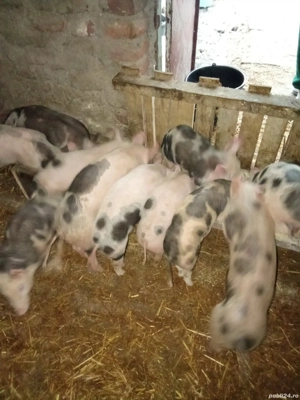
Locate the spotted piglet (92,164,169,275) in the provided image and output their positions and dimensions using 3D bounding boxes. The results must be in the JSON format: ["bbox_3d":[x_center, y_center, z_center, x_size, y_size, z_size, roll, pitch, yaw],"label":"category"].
[{"bbox_3d":[-0.023,0.025,1.557,0.204,0.355,0.649,20,53,20],"label":"spotted piglet"}]

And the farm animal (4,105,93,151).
[{"bbox_3d":[-0.560,-0.339,1.914,0.675,0.350,0.204,20,53,19],"label":"farm animal"}]

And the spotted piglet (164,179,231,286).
[{"bbox_3d":[0.261,0.077,1.496,0.204,0.350,0.572,19,53,19],"label":"spotted piglet"}]

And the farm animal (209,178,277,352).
[{"bbox_3d":[0.370,0.267,1.316,0.214,0.359,0.721,7,49,9],"label":"farm animal"}]

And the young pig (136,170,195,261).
[{"bbox_3d":[0.143,0.027,1.551,0.194,0.345,0.592,20,53,20],"label":"young pig"}]

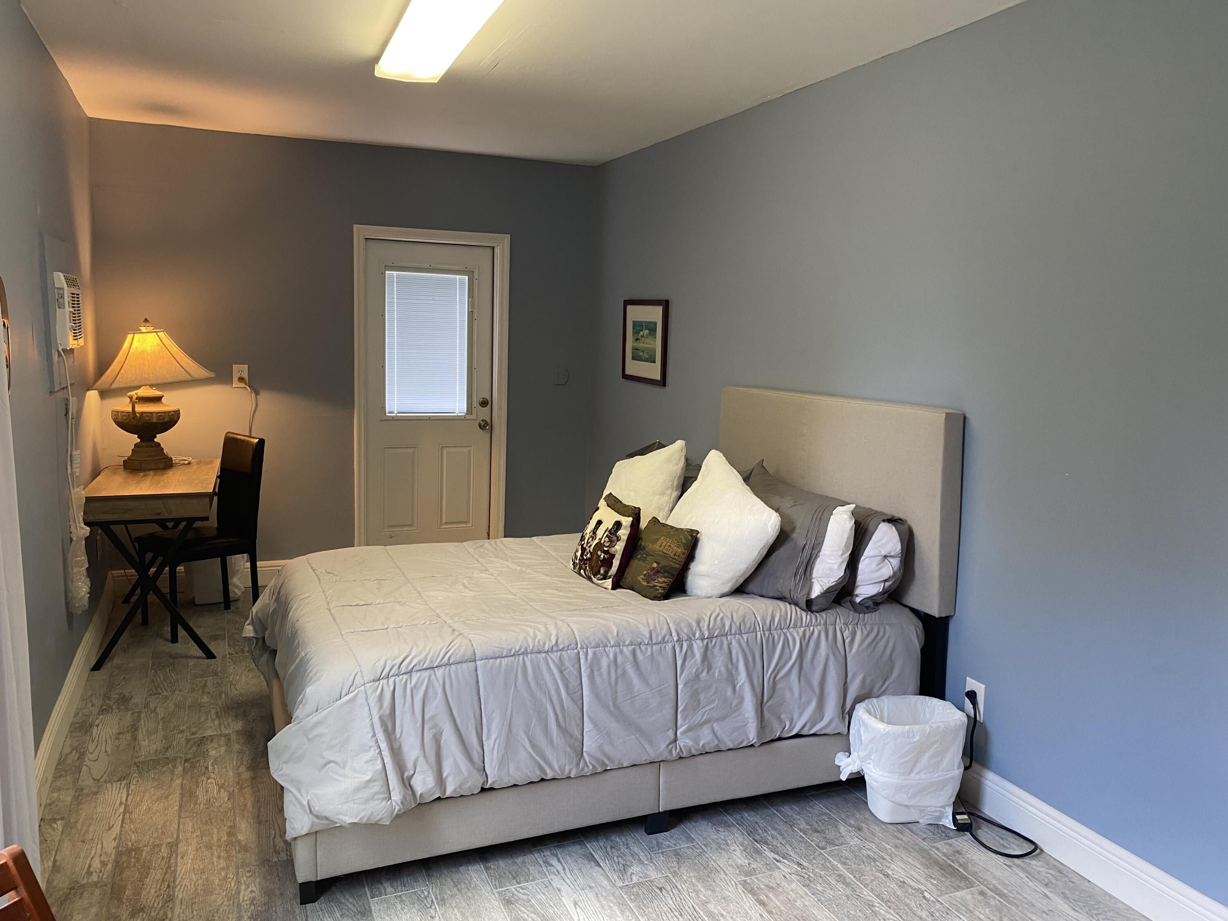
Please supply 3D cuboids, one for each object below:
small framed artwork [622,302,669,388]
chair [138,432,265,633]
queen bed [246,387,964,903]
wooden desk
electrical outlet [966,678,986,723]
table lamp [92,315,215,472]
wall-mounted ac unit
[{"bbox_3d":[0.163,-0.666,5.184,0.026,0.460,0.555,-2,9,-23],"label":"small framed artwork"},{"bbox_3d":[-2.010,0.352,4.514,0.490,0.940,0.400,-6,11,-45],"label":"chair"},{"bbox_3d":[-0.127,0.410,3.298,2.110,1.270,1.410,-2,9,-23],"label":"queen bed"},{"bbox_3d":[-2.181,0.448,4.456,0.515,0.760,1.060,-2,9,-23],"label":"wooden desk"},{"bbox_3d":[1.171,0.779,3.004,0.012,0.124,0.077,-2,9,-23],"label":"electrical outlet"},{"bbox_3d":[-2.289,-0.335,4.603,0.530,0.740,0.500,-2,9,-23],"label":"table lamp"},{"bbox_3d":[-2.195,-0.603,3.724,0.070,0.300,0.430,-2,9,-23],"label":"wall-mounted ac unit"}]

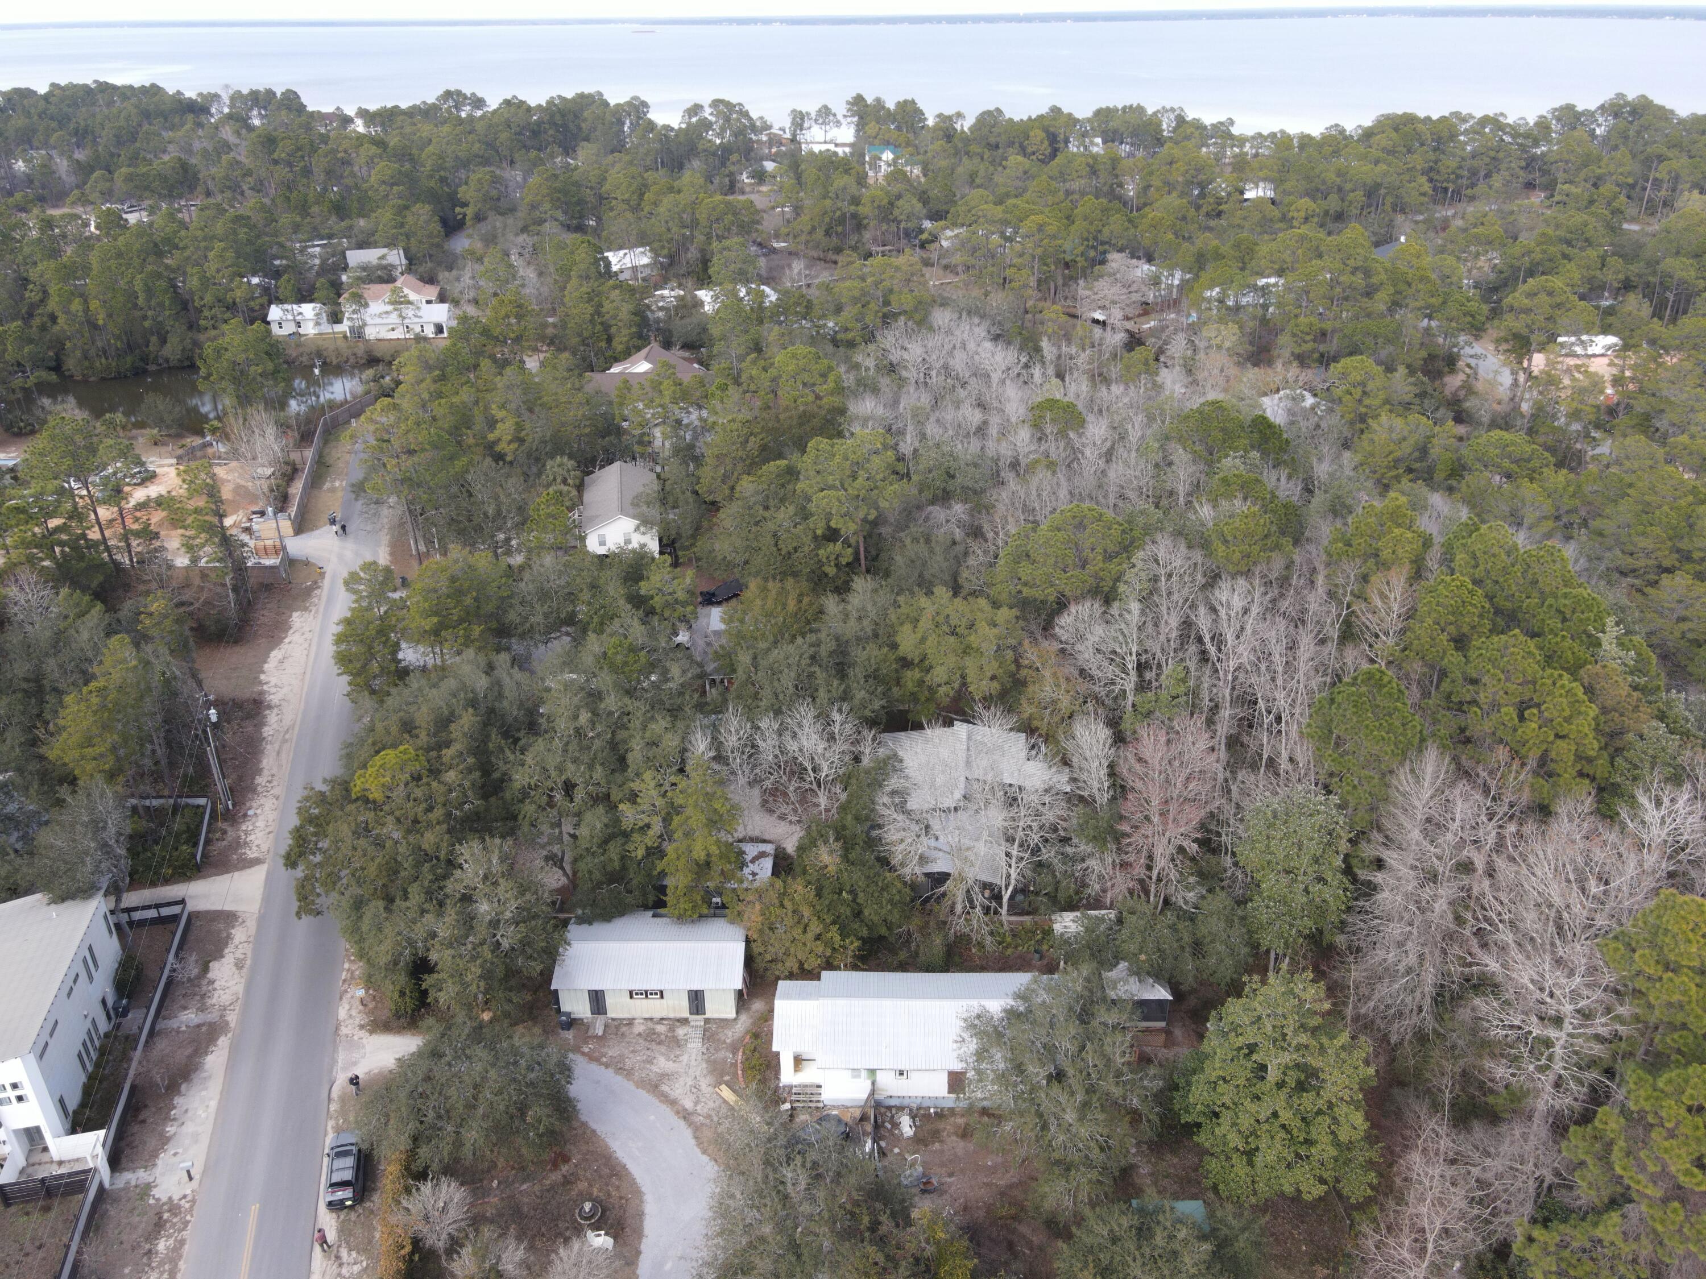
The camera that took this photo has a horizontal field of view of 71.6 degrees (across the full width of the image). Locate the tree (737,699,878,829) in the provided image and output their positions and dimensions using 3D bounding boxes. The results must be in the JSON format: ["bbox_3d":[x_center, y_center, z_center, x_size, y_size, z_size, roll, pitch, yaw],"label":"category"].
[{"bbox_3d":[-3.241,9.793,91.869,10.700,10.400,8.800,0,28,0],"label":"tree"}]

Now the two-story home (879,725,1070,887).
[{"bbox_3d":[9.278,13.053,90.926,14.600,5.500,17.800,3,28,7],"label":"two-story home"}]

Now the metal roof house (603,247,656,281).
[{"bbox_3d":[-54.148,-91.165,286.968,11.800,5.800,9.000,-18,33,-30],"label":"metal roof house"}]

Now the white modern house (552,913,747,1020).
[{"bbox_3d":[-12.539,20.371,75.281,11.636,3.282,6.663,0,28,0],"label":"white modern house"}]

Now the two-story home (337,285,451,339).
[{"bbox_3d":[-92.712,-68.349,241.780,20.000,8.400,19.000,-5,28,-8],"label":"two-story home"}]

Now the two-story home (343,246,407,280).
[{"bbox_3d":[-108.990,-84.972,270.851,12.929,8.155,10.443,-12,30,-21],"label":"two-story home"}]

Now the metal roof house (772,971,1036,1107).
[{"bbox_3d":[3.285,22.743,69.149,15.415,4.674,7.559,0,28,1],"label":"metal roof house"}]

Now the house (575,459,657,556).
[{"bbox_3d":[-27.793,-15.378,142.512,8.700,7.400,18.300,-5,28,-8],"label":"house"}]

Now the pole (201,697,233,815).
[{"bbox_3d":[-48.401,8.753,89.855,1.492,10.542,0.995,0,28,0],"label":"pole"}]

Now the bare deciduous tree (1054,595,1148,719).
[{"bbox_3d":[21.770,2.334,103.045,7.500,12.600,7.000,0,28,0],"label":"bare deciduous tree"}]

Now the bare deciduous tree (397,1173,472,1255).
[{"bbox_3d":[-20.537,28.634,58.277,3.680,4.674,3.680,0,28,0],"label":"bare deciduous tree"}]

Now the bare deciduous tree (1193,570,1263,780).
[{"bbox_3d":[27.929,4.449,88.193,5.271,19.095,5.172,0,28,0],"label":"bare deciduous tree"}]

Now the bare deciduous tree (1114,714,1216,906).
[{"bbox_3d":[20.646,12.083,78.459,6.763,14.719,6.564,0,28,0],"label":"bare deciduous tree"}]

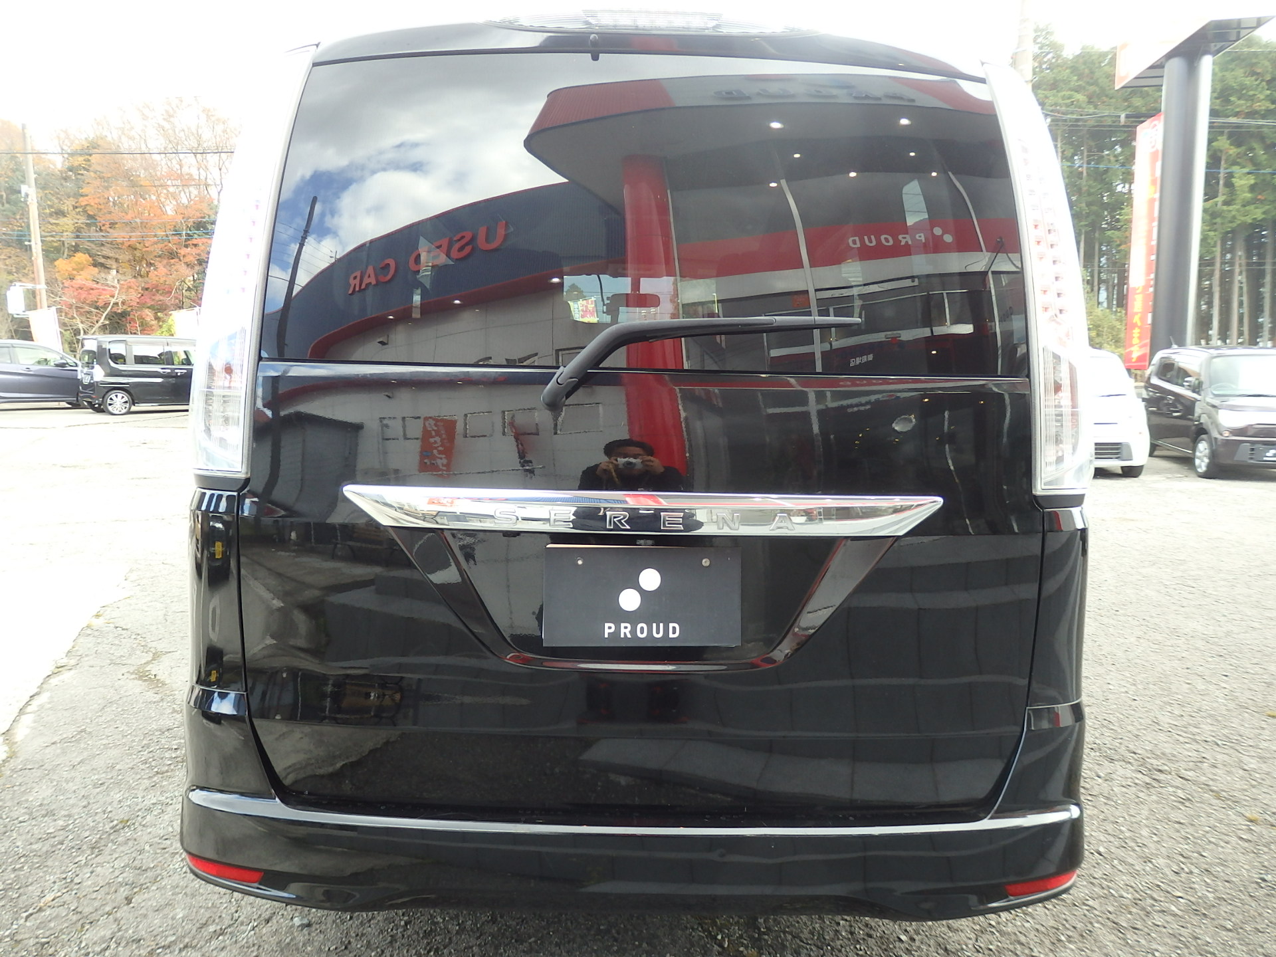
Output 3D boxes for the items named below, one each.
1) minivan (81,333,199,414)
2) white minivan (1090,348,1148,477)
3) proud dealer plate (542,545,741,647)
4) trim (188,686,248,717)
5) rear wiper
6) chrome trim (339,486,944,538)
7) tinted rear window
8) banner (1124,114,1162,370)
[{"bbox_3d":[-11.049,-2.428,21.666,3.395,1.750,1.475,-6,9,-43],"label":"minivan"},{"bbox_3d":[5.882,-0.980,12.737,1.475,1.620,3.395,2,7,15],"label":"white minivan"},{"bbox_3d":[0.007,0.198,1.540,0.330,0.166,0.020,0,7,-1],"label":"proud dealer plate"},{"bbox_3d":[-0.761,0.405,1.670,0.150,0.045,0.120,0,7,-1],"label":"trim"},{"bbox_3d":[0.101,-0.184,1.485,0.515,0.155,0.070,0,7,-1],"label":"rear wiper"},{"bbox_3d":[0.009,0.055,1.505,0.985,0.072,0.085,0,7,-1],"label":"chrome trim"},{"bbox_3d":[0.013,-0.457,1.590,1.300,0.545,0.090,0,-8,-1],"label":"tinted rear window"},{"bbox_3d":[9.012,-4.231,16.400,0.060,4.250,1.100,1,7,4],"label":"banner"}]

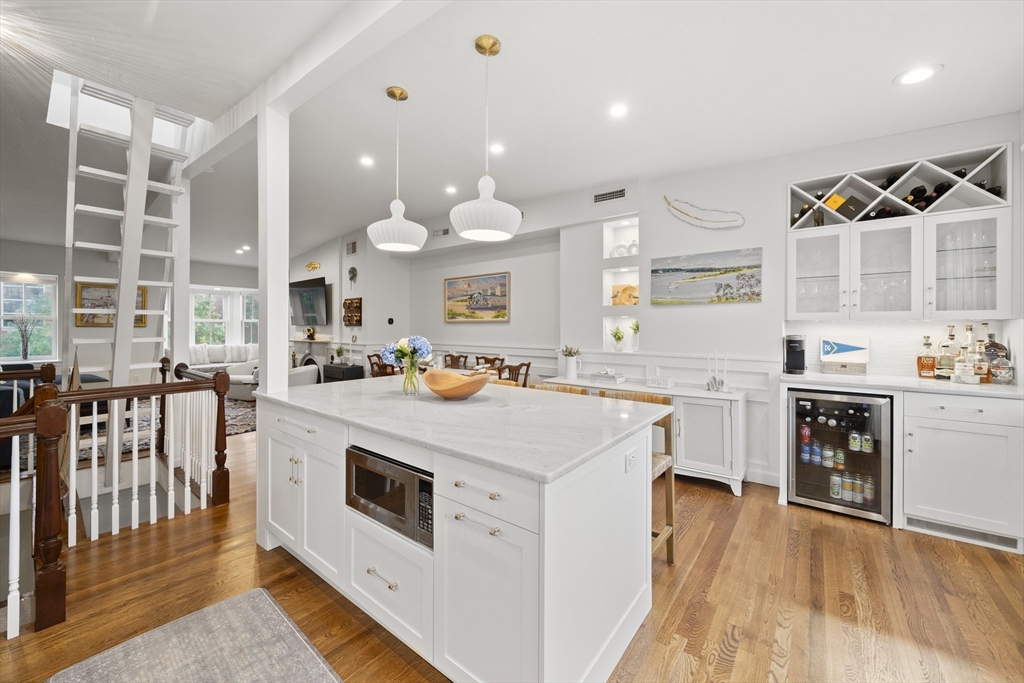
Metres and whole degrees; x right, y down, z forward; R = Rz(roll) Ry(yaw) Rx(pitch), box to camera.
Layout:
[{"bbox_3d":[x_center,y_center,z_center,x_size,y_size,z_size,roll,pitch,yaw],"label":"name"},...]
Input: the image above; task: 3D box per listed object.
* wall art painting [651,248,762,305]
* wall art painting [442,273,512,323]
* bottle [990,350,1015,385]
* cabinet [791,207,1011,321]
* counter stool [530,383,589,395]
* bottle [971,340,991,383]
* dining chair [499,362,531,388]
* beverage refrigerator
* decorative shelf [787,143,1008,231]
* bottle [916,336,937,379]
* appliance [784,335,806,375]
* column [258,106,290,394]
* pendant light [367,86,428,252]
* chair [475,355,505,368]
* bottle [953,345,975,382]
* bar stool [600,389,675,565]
[{"bbox_3d":[1.720,-0.562,3.337,0.905,0.457,0.035,1,2,37],"label":"wall art painting"},{"bbox_3d":[-0.529,-0.617,5.391,1.270,0.690,0.040,1,2,36],"label":"wall art painting"},{"bbox_3d":[3.262,0.173,2.458,0.095,0.227,0.090,1,2,41],"label":"bottle"},{"bbox_3d":[2.748,-0.511,2.758,1.115,0.700,0.330,1,2,37],"label":"cabinet"},{"bbox_3d":[0.172,0.755,2.272,0.445,0.945,0.490,1,2,36],"label":"counter stool"},{"bbox_3d":[3.124,0.133,2.462,0.080,0.290,0.077,1,2,43],"label":"bottle"},{"bbox_3d":[-0.182,0.690,3.602,0.540,0.940,0.510,1,2,36],"label":"dining chair"},{"bbox_3d":[2.444,0.794,2.822,0.530,0.830,0.540,1,2,37],"label":"beverage refrigerator"},{"bbox_3d":[2.759,-1.055,2.767,1.120,0.400,0.320,1,2,36],"label":"decorative shelf"},{"bbox_3d":[3.002,0.117,2.676,0.100,0.305,0.080,1,2,43],"label":"bottle"},{"bbox_3d":[2.336,0.103,3.045,0.118,0.310,0.280,1,2,37],"label":"appliance"},{"bbox_3d":[-1.482,-0.549,2.304,0.135,1.740,0.130,1,2,37],"label":"column"},{"bbox_3d":[-0.694,-1.036,2.236,0.368,0.960,0.368,1,2,37],"label":"pendant light"},{"bbox_3d":[-0.419,0.662,4.159,0.500,0.940,0.540,1,2,36],"label":"chair"},{"bbox_3d":[3.103,0.157,2.537,0.088,0.246,0.080,1,2,41],"label":"bottle"},{"bbox_3d":[0.598,0.780,2.028,0.430,0.940,0.460,1,2,37],"label":"bar stool"}]

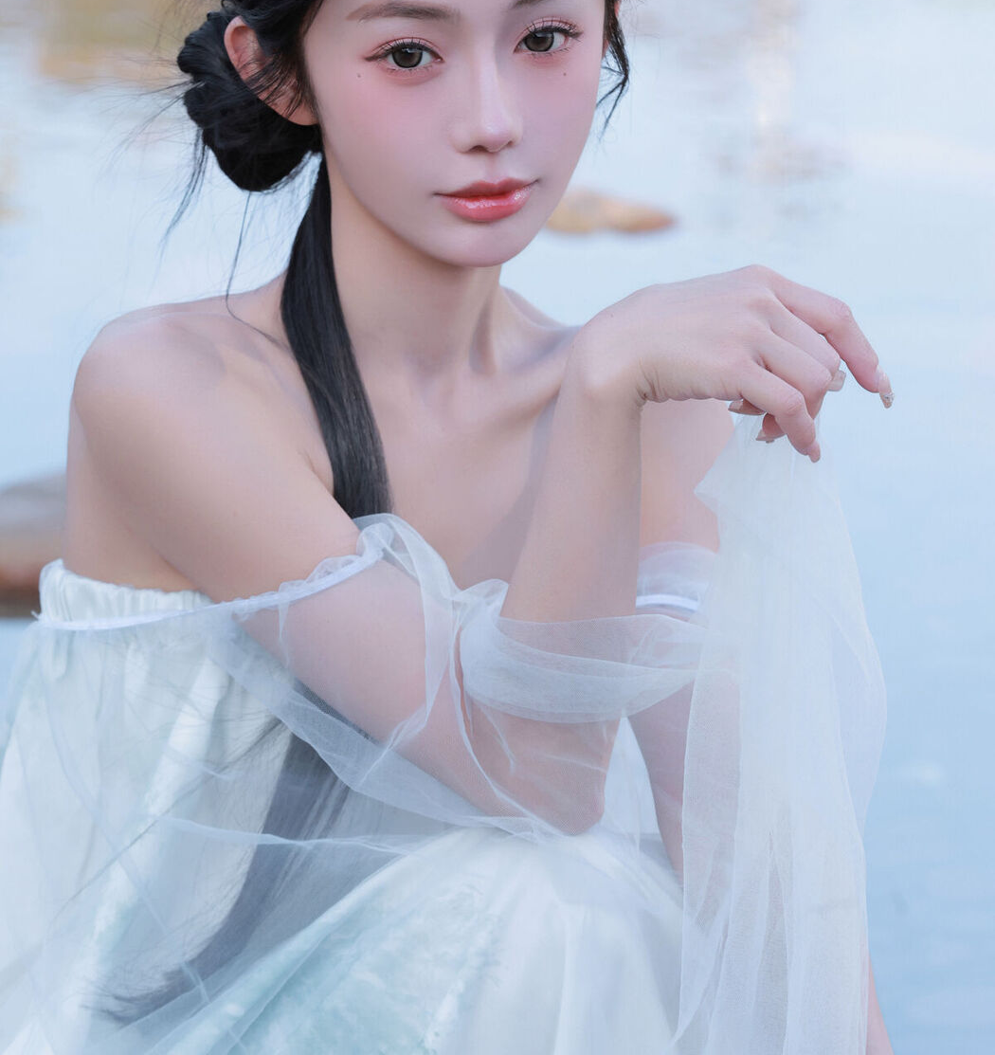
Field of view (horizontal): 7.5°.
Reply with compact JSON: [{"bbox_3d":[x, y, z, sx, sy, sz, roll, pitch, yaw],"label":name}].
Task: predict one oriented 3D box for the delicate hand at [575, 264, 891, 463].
[{"bbox_3d":[0.097,-0.070,3.285,0.149,0.071,0.097,9,30,4],"label":"delicate hand"}]

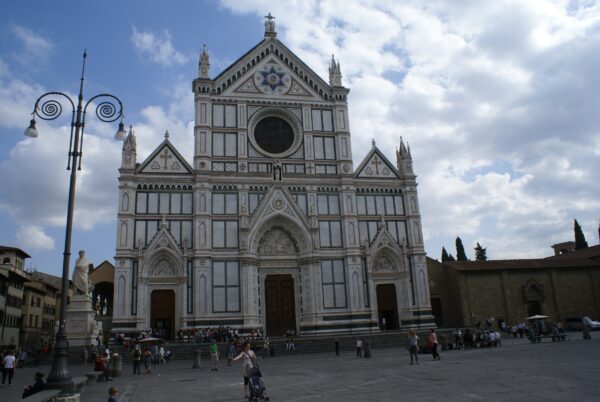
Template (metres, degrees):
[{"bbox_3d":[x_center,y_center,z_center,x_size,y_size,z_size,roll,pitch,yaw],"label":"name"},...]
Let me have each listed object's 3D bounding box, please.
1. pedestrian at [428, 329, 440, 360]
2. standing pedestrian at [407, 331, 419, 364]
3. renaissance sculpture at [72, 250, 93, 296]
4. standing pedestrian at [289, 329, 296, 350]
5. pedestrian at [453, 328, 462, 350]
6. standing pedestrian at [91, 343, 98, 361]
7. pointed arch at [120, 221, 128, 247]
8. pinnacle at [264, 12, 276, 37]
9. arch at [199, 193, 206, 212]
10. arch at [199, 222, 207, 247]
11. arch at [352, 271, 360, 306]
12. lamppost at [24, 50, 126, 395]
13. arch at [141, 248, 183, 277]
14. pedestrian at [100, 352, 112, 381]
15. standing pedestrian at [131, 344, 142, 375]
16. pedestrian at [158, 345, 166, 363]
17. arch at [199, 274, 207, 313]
[{"bbox_3d":[7.528,8.041,25.226,0.550,1.677,0.500,-4,-16,5],"label":"pedestrian"},{"bbox_3d":[5.548,7.191,22.227,0.560,1.683,0.420,-5,-16,8],"label":"standing pedestrian"},{"bbox_3d":[-23.480,7.783,48.655,1.850,4.855,1.500,1,-16,-12],"label":"renaissance sculpture"},{"bbox_3d":[-0.765,13.754,44.758,0.600,1.950,0.450,1,-16,-12],"label":"standing pedestrian"},{"bbox_3d":[12.239,10.765,35.023,0.550,1.651,0.450,-6,-16,11],"label":"pedestrian"},{"bbox_3d":[-20.390,14.964,44.720,0.550,1.632,0.420,1,-16,-12],"label":"standing pedestrian"},{"bbox_3d":[-21.925,4.102,56.446,0.774,3.280,0.150,1,-16,-12],"label":"pointed arch"},{"bbox_3d":[-4.471,-25.359,65.995,1.797,4.048,1.400,1,-17,-12],"label":"pinnacle"},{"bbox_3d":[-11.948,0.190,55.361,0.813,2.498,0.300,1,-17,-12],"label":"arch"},{"bbox_3d":[-11.594,3.940,53.817,0.850,3.100,0.300,1,-16,-12],"label":"arch"},{"bbox_3d":[6.983,10.940,55.905,0.920,4.500,0.300,1,-16,-12],"label":"arch"},{"bbox_3d":[-7.710,0.100,15.313,3.400,11.962,0.850,1,-16,-12],"label":"lamppost"},{"bbox_3d":[-15.877,7.235,52.326,4.515,3.526,1.000,1,-17,-12],"label":"arch"},{"bbox_3d":[-9.068,7.750,21.068,0.650,1.400,0.600,-3,-16,-2],"label":"pedestrian"},{"bbox_3d":[-9.054,8.821,25.051,0.600,1.730,0.400,1,-16,-12],"label":"standing pedestrian"},{"bbox_3d":[-13.339,14.790,43.724,0.600,1.658,0.550,0,-16,-11],"label":"pedestrian"},{"bbox_3d":[-11.242,10.672,52.194,0.812,4.384,0.300,1,-17,-12],"label":"arch"}]

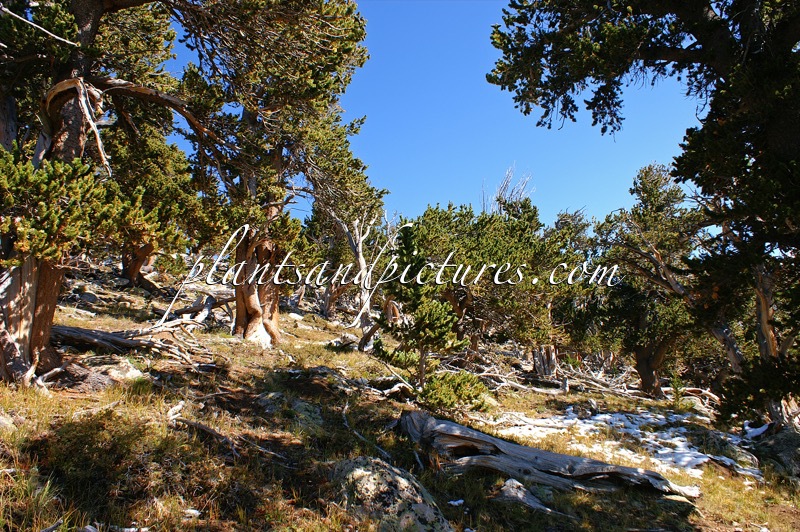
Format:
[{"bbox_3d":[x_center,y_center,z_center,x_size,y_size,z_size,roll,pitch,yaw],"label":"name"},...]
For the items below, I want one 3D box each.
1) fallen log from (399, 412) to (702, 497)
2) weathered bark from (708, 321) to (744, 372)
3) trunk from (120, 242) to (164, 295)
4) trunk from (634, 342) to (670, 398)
[{"bbox_3d":[1.449,1.830,5.850,2.750,0.430,0.580,7,-2,11],"label":"fallen log"},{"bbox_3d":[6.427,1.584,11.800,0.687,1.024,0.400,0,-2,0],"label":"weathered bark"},{"bbox_3d":[-7.946,0.077,18.500,1.150,1.550,0.950,0,-3,0],"label":"trunk"},{"bbox_3d":[5.391,2.231,12.800,0.660,1.180,0.600,0,-3,0],"label":"trunk"}]

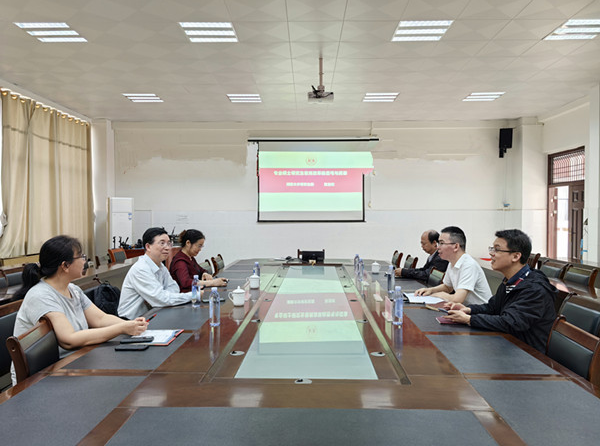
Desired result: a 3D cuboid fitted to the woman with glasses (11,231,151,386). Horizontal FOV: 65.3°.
[{"bbox_3d":[-1.144,0.706,2.470,0.700,1.290,0.500,0,1,-4],"label":"woman with glasses"}]

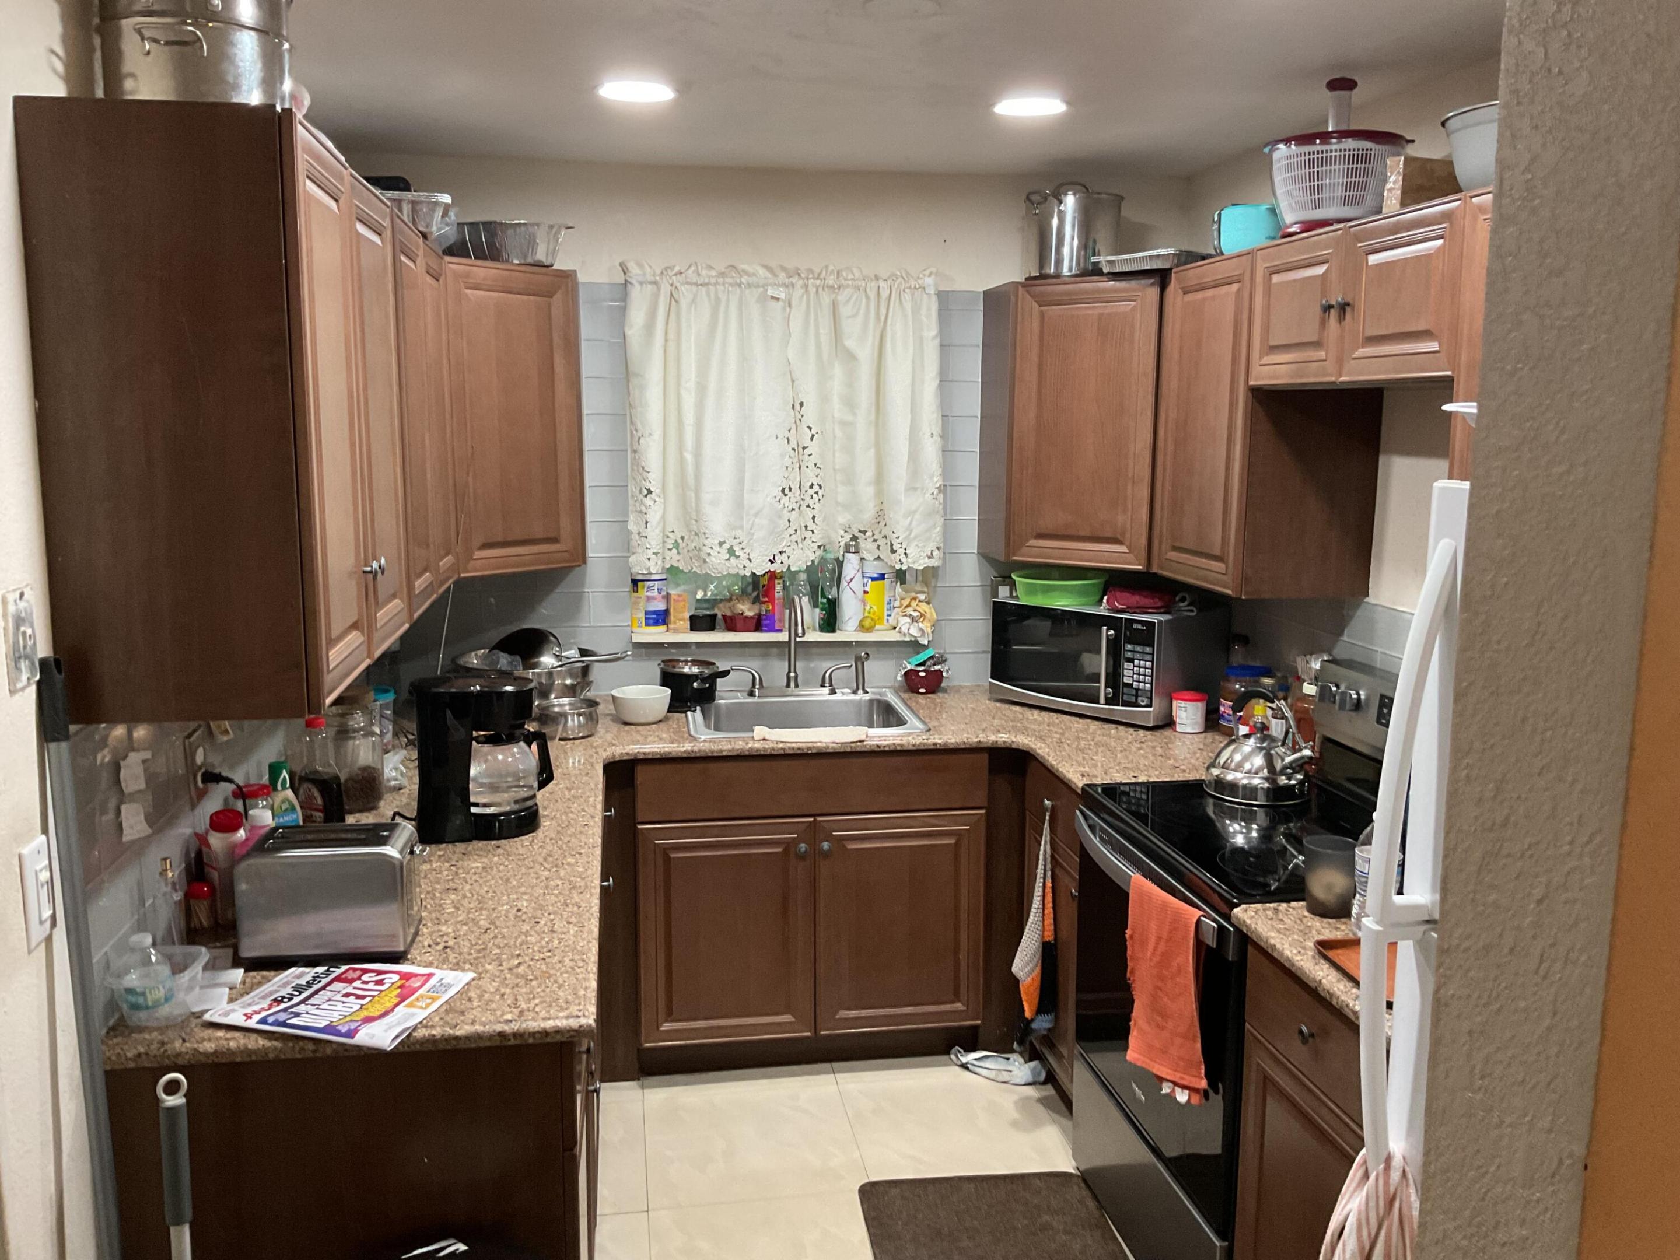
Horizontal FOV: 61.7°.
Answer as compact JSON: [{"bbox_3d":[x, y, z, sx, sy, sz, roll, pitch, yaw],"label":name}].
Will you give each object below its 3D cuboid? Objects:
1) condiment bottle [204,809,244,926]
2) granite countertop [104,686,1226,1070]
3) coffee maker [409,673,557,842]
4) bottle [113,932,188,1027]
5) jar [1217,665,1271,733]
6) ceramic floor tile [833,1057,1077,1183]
[{"bbox_3d":[-0.985,0.377,2.270,0.068,0.172,0.068,-4,10,-26],"label":"condiment bottle"},{"bbox_3d":[0.015,0.367,3.065,2.325,0.034,2.235,-1,9,-9],"label":"granite countertop"},{"bbox_3d":[-0.691,0.243,2.750,0.264,0.296,0.178,0,9,-5],"label":"coffee maker"},{"bbox_3d":[-0.919,0.463,1.864,0.072,0.122,0.072,-4,10,-26],"label":"bottle"},{"bbox_3d":[1.038,0.186,3.616,0.125,0.178,0.125,0,9,0],"label":"jar"},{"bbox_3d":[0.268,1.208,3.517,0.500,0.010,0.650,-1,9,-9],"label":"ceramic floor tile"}]

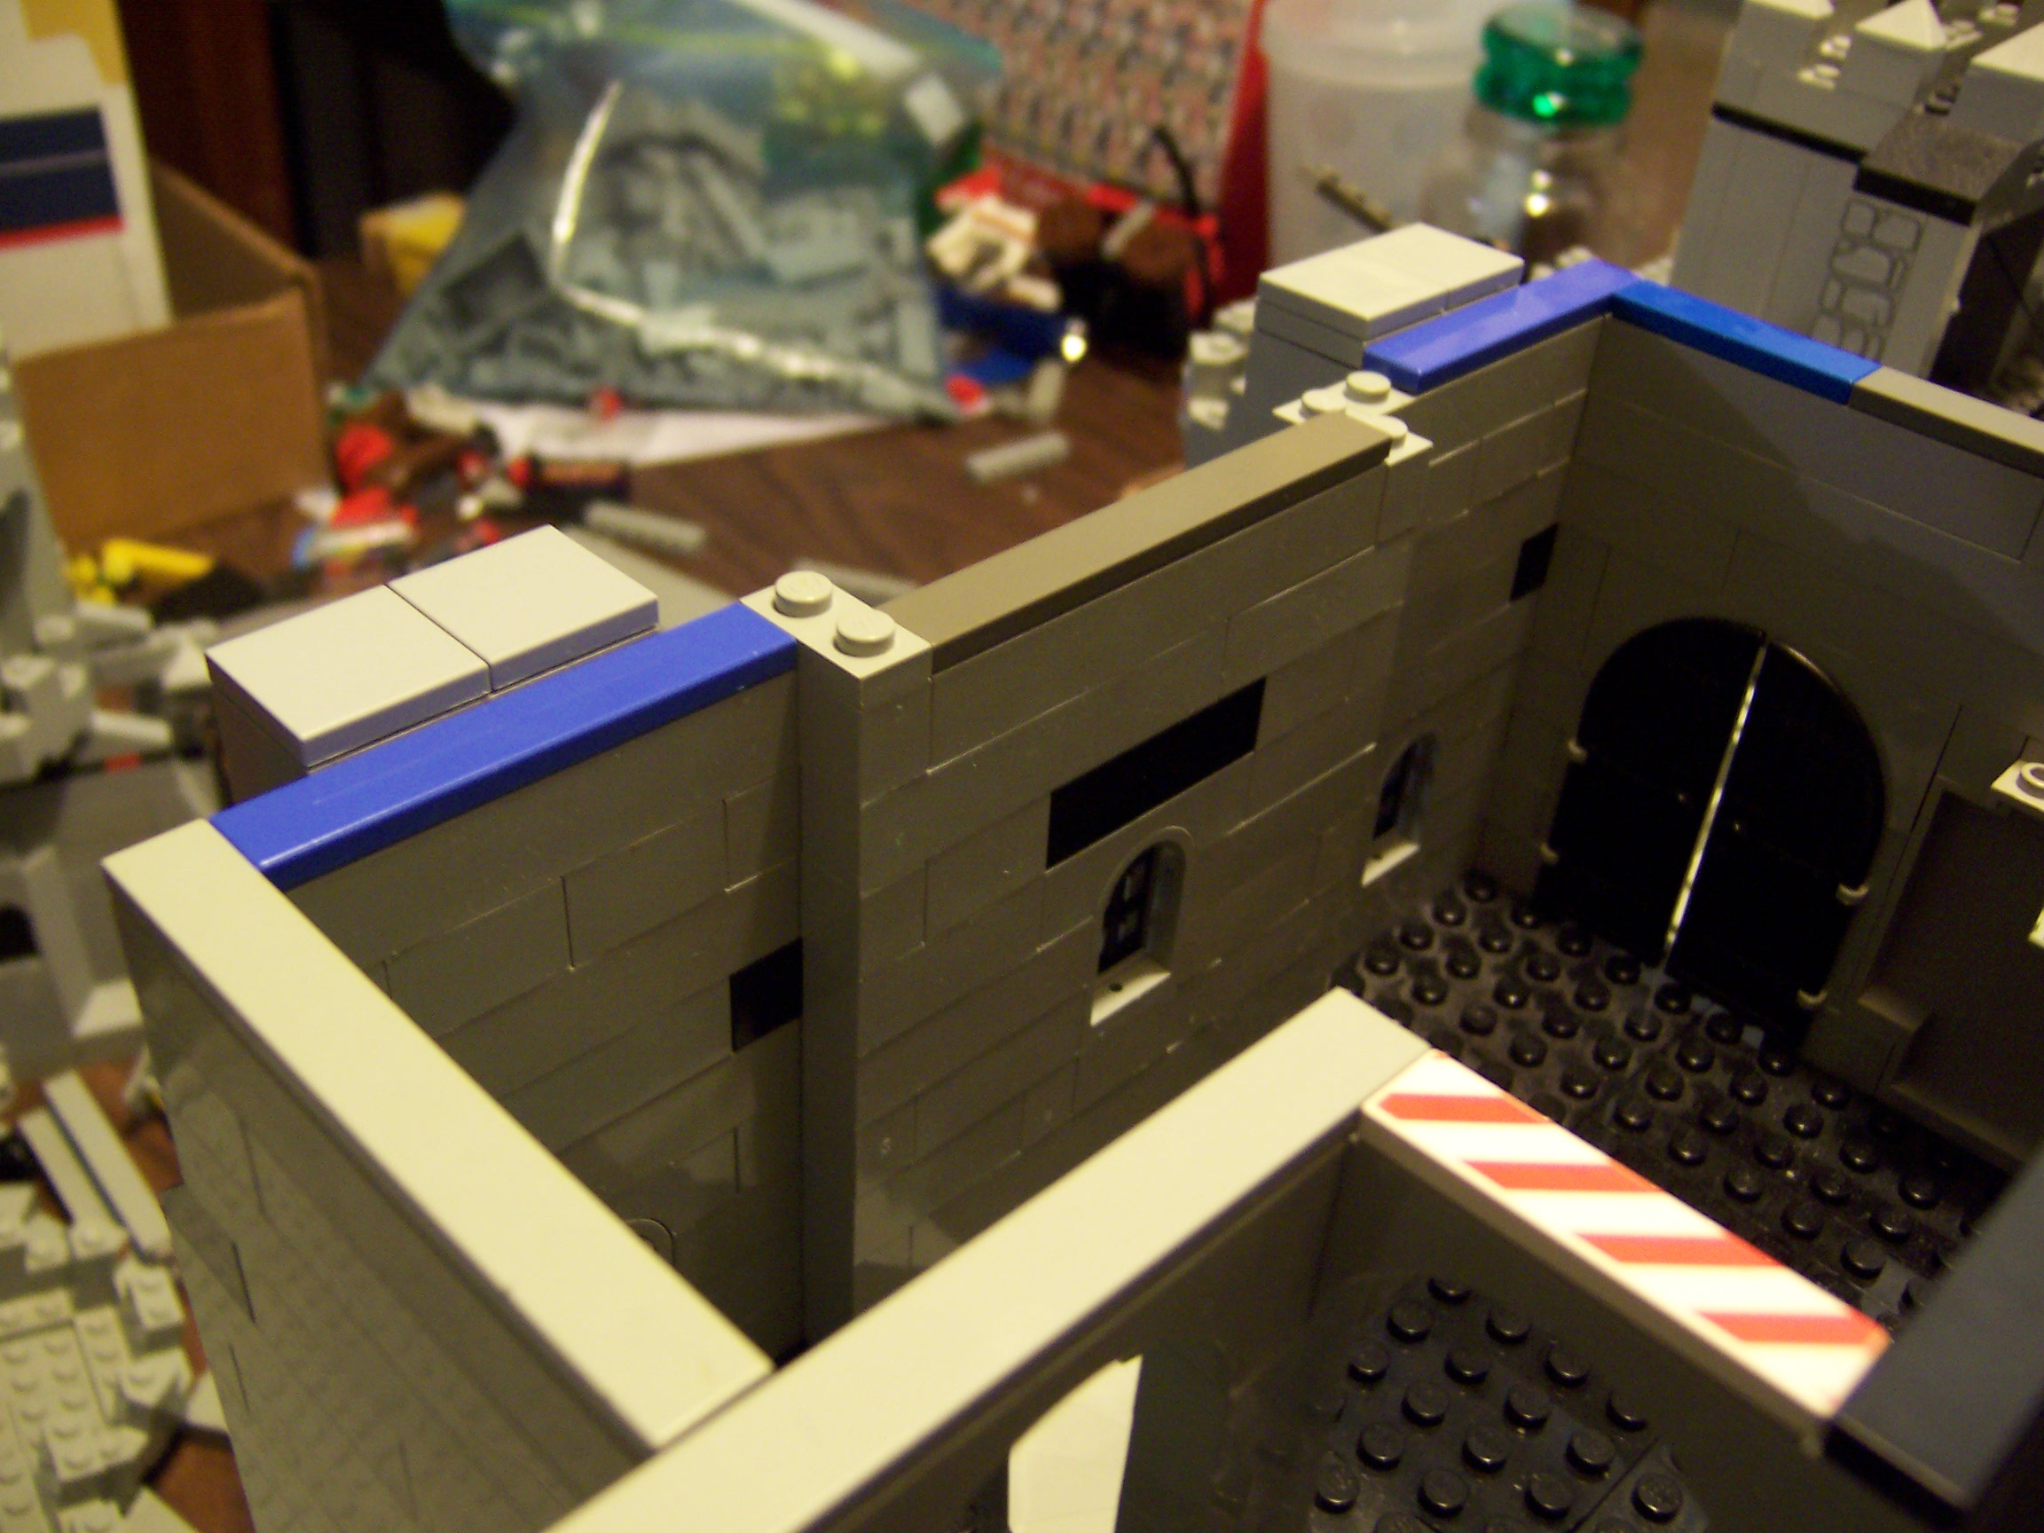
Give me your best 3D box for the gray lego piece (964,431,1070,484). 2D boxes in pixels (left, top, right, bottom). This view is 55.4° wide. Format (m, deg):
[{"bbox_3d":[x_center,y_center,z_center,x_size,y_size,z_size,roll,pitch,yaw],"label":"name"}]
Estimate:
[{"bbox_3d":[-0.002,-0.127,0.799,0.047,0.004,0.009,-22,43,-32],"label":"gray lego piece"}]

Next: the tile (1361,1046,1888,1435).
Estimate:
[{"bbox_3d":[0.035,0.028,0.119,0.008,0.003,0.032,-28,46,-36],"label":"tile"}]

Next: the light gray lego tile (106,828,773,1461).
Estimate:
[{"bbox_3d":[-0.039,0.021,0.120,0.008,0.003,0.064,-28,46,-36],"label":"light gray lego tile"}]

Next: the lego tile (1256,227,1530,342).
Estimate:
[{"bbox_3d":[0.045,-0.059,0.236,0.032,0.003,0.016,-28,46,-37],"label":"lego tile"}]

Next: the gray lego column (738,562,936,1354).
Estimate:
[{"bbox_3d":[-0.019,0.024,0.193,0.008,0.091,0.016,-28,46,-37],"label":"gray lego column"}]

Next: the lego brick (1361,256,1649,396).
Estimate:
[{"bbox_3d":[0.059,-0.053,0.235,0.048,0.003,0.008,-28,46,-37],"label":"lego brick"}]

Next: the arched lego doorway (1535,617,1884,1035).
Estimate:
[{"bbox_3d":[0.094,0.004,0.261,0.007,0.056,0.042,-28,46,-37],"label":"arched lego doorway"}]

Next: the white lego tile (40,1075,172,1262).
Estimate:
[{"bbox_3d":[-0.211,0.092,0.450,0.008,0.003,0.064,-23,43,-33],"label":"white lego tile"}]

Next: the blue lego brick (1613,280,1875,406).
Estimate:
[{"bbox_3d":[0.087,-0.051,0.235,0.008,0.003,0.032,-28,46,-36],"label":"blue lego brick"}]

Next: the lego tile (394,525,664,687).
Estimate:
[{"bbox_3d":[-0.042,-0.013,0.164,0.016,0.003,0.016,-28,46,-36],"label":"lego tile"}]

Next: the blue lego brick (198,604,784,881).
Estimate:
[{"bbox_3d":[-0.039,-0.002,0.154,0.048,0.003,0.008,-28,46,-37],"label":"blue lego brick"}]

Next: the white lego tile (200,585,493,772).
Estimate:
[{"bbox_3d":[-0.053,-0.007,0.155,0.016,0.003,0.016,-28,46,-36],"label":"white lego tile"}]

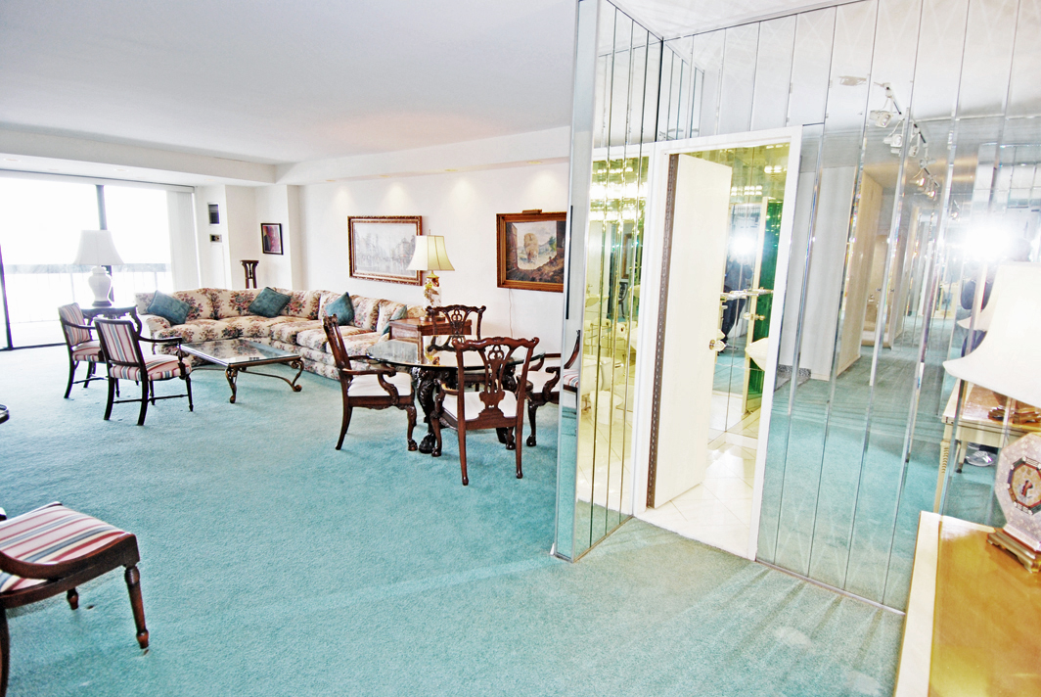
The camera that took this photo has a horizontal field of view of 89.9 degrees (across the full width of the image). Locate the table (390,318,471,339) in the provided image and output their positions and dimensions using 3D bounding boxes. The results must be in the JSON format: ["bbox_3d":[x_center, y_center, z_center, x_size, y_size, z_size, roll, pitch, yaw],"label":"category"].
[{"bbox_3d":[-1.031,0.017,6.024,0.510,0.690,0.730,11,14,38],"label":"table"}]

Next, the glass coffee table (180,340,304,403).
[{"bbox_3d":[-3.005,0.211,5.557,1.360,0.380,0.660,11,14,38],"label":"glass coffee table"}]

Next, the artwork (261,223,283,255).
[{"bbox_3d":[-3.796,-1.665,7.956,0.570,0.452,0.030,11,14,38],"label":"artwork"}]

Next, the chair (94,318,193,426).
[{"bbox_3d":[-3.269,0.158,4.501,0.580,0.875,0.585,5,12,18],"label":"chair"}]

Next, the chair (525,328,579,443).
[{"bbox_3d":[0.345,0.233,4.340,0.660,0.990,0.630,0,11,-7],"label":"chair"}]

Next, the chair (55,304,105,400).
[{"bbox_3d":[-4.196,0.006,5.145,0.602,0.875,0.580,-1,11,-13],"label":"chair"}]

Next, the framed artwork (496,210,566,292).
[{"bbox_3d":[0.114,-0.962,5.195,0.954,0.764,0.070,11,14,38],"label":"framed artwork"}]

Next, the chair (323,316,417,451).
[{"bbox_3d":[-1.142,0.243,4.077,0.677,0.990,0.620,-1,11,-11],"label":"chair"}]

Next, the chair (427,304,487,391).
[{"bbox_3d":[-0.499,0.137,4.708,0.630,0.990,0.660,-3,12,-20],"label":"chair"}]

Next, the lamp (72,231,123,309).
[{"bbox_3d":[-4.969,-0.943,6.140,0.580,0.870,0.580,11,14,38],"label":"lamp"}]

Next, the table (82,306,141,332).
[{"bbox_3d":[-4.968,-0.159,6.274,0.620,0.720,0.560,11,14,38],"label":"table"}]

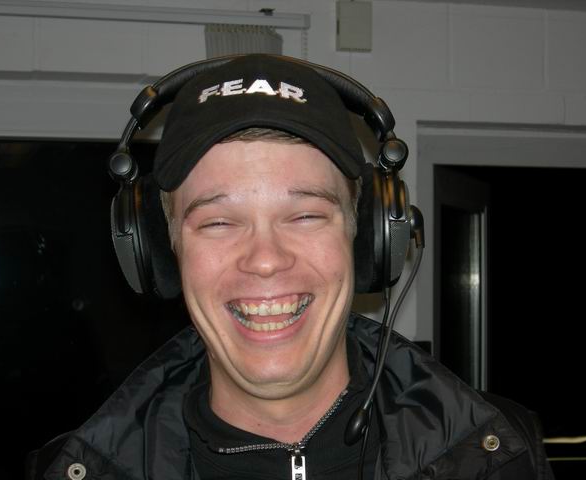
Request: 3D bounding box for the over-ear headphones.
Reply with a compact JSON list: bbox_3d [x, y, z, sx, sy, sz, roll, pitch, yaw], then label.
[{"bbox_3d":[-0.025,-0.049,1.045,0.227,0.188,0.096,-2,-2,-3],"label":"over-ear headphones"}]

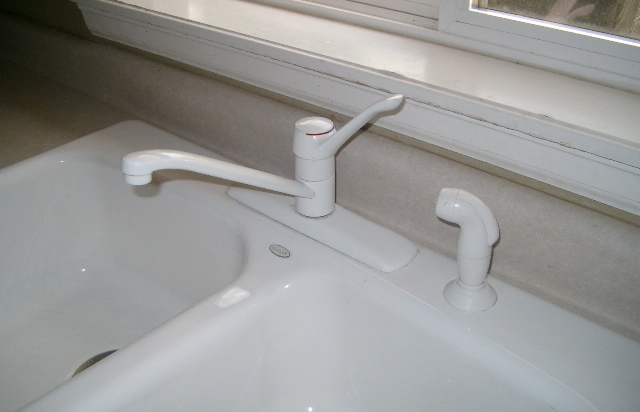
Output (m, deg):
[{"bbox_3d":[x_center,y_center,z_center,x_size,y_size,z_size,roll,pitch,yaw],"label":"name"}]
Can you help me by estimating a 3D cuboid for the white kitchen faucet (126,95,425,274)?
[{"bbox_3d":[-0.073,-0.024,0.655,0.254,0.172,0.265,24,38,35],"label":"white kitchen faucet"}]

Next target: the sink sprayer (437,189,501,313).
[{"bbox_3d":[0.133,0.035,0.608,0.065,0.114,0.050,11,32,19],"label":"sink sprayer"}]

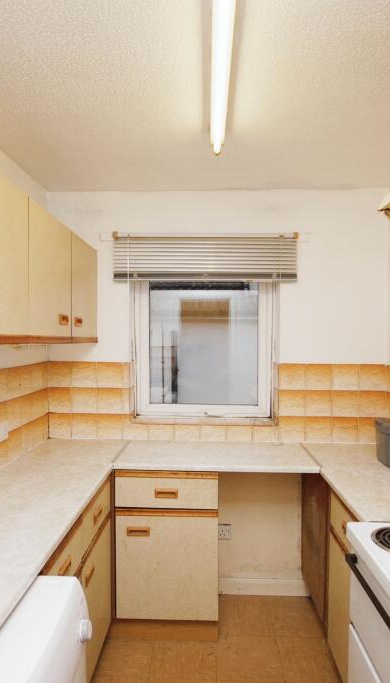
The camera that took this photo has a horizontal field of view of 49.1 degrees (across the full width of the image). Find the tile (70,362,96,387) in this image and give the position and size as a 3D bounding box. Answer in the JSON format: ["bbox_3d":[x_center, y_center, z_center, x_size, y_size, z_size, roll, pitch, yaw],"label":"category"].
[{"bbox_3d":[-0.647,0.197,2.500,0.150,0.150,0.010,0,1,2],"label":"tile"}]

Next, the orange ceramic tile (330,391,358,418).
[{"bbox_3d":[0.864,0.359,2.449,0.150,0.150,0.010,0,1,2],"label":"orange ceramic tile"}]

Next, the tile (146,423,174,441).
[{"bbox_3d":[-0.196,0.536,2.514,0.151,0.096,0.010,0,1,3],"label":"tile"}]

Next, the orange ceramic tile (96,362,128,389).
[{"bbox_3d":[-0.494,0.199,2.493,0.155,0.150,0.010,0,1,2],"label":"orange ceramic tile"}]

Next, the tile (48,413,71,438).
[{"bbox_3d":[-0.799,0.503,2.541,0.134,0.149,0.010,0,1,3],"label":"tile"}]

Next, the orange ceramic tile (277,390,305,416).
[{"bbox_3d":[0.564,0.359,2.480,0.150,0.150,0.010,0,1,2],"label":"orange ceramic tile"}]

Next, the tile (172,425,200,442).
[{"bbox_3d":[-0.044,0.538,2.507,0.151,0.095,0.010,0,1,3],"label":"tile"}]

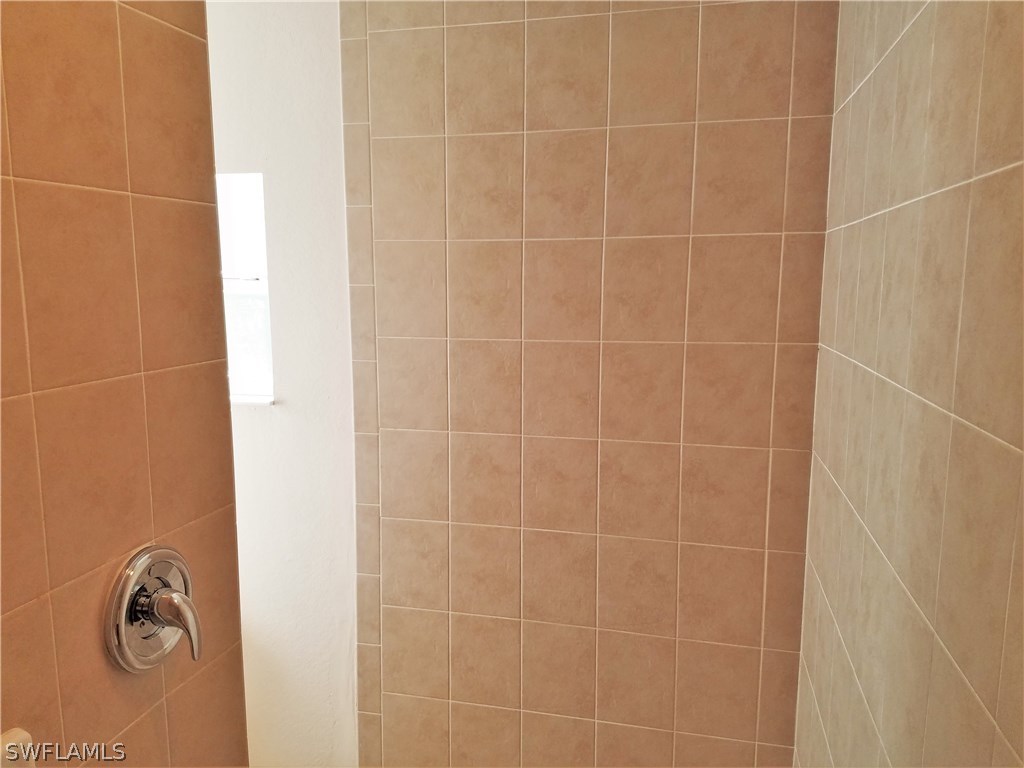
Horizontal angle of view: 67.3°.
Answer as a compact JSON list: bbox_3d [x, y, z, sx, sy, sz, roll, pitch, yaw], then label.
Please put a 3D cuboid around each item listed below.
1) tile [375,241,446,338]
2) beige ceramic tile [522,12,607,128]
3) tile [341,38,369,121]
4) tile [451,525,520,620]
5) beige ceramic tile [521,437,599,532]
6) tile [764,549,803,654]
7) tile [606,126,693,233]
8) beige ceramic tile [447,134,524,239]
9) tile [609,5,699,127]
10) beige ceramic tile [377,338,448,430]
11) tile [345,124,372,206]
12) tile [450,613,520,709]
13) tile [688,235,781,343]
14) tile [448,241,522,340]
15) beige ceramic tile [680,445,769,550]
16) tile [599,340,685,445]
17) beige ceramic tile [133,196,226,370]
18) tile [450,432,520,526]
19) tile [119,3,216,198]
[{"bbox_3d":[-0.262,-0.249,2.010,0.200,0.251,0.010,2,8,13],"label":"tile"},{"bbox_3d":[0.133,-0.742,1.848,0.201,0.252,0.009,2,8,14],"label":"beige ceramic tile"},{"bbox_3d":[-0.398,-0.773,1.971,0.072,0.200,0.010,2,8,13],"label":"tile"},{"bbox_3d":[-0.069,0.505,2.067,0.200,0.251,0.010,2,8,13],"label":"tile"},{"bbox_3d":[0.125,0.260,1.977,0.200,0.250,0.010,2,8,14],"label":"beige ceramic tile"},{"bbox_3d":[0.670,0.535,1.892,0.093,0.251,0.010,2,8,13],"label":"tile"},{"bbox_3d":[0.328,-0.478,1.823,0.200,0.250,0.010,2,8,14],"label":"tile"},{"bbox_3d":[-0.066,-0.495,1.929,0.200,0.251,0.010,2,8,13],"label":"beige ceramic tile"},{"bbox_3d":[0.329,-0.732,1.786,0.200,0.250,0.010,2,9,14],"label":"tile"},{"bbox_3d":[-0.260,0.002,2.044,0.200,0.250,0.010,2,9,14],"label":"beige ceramic tile"},{"bbox_3d":[-0.401,-0.569,2.007,0.074,0.201,0.009,2,8,14],"label":"tile"},{"bbox_3d":[-0.071,0.761,2.114,0.201,0.252,0.009,2,8,14],"label":"tile"},{"bbox_3d":[0.522,-0.221,1.811,0.200,0.250,0.010,2,9,14],"label":"tile"},{"bbox_3d":[-0.067,-0.238,1.957,0.200,0.250,0.010,2,8,14],"label":"tile"},{"bbox_3d":[0.519,0.275,1.879,0.200,0.250,0.010,2,8,14],"label":"beige ceramic tile"},{"bbox_3d":[0.323,0.021,1.909,0.201,0.252,0.009,2,8,14],"label":"tile"},{"bbox_3d":[-0.515,-0.155,1.195,0.010,0.251,0.200,2,8,13],"label":"beige ceramic tile"},{"bbox_3d":[-0.068,0.255,2.048,0.201,0.251,0.009,2,8,14],"label":"tile"},{"bbox_3d":[-0.518,-0.408,1.160,0.010,0.250,0.195,2,8,14],"label":"tile"}]

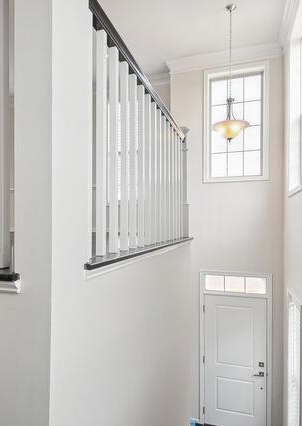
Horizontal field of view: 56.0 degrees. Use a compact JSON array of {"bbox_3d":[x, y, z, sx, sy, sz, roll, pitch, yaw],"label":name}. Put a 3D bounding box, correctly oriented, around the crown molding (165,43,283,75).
[{"bbox_3d":[1.075,-2.368,4.379,1.700,0.130,0.100,0,-1,17],"label":"crown molding"}]

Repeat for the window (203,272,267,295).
[{"bbox_3d":[1.302,1.089,4.382,0.920,0.280,0.080,0,-1,17],"label":"window"}]

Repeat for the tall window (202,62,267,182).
[{"bbox_3d":[1.302,-1.364,4.382,0.900,1.700,0.100,0,-1,17],"label":"tall window"}]

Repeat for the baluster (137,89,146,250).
[{"bbox_3d":[-0.052,-0.262,1.605,0.031,0.910,0.031,0,-1,18],"label":"baluster"}]

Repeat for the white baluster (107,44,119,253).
[{"bbox_3d":[-0.164,-0.277,1.268,0.031,0.910,0.031,0,-1,18],"label":"white baluster"}]

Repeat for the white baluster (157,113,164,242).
[{"bbox_3d":[0.061,-0.248,1.942,0.031,0.910,0.031,0,-1,18],"label":"white baluster"}]

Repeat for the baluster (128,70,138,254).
[{"bbox_3d":[-0.089,-0.268,1.493,0.031,0.910,0.031,0,-1,18],"label":"baluster"}]

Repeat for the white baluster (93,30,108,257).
[{"bbox_3d":[-0.202,-0.281,1.156,0.031,0.910,0.031,0,-1,18],"label":"white baluster"}]

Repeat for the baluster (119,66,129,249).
[{"bbox_3d":[-0.127,-0.273,1.381,0.031,0.910,0.031,0,-1,18],"label":"baluster"}]

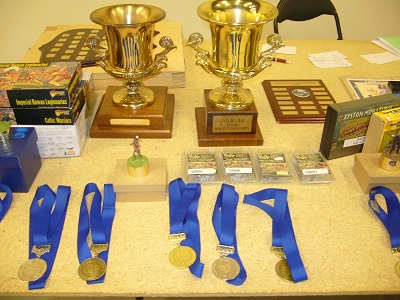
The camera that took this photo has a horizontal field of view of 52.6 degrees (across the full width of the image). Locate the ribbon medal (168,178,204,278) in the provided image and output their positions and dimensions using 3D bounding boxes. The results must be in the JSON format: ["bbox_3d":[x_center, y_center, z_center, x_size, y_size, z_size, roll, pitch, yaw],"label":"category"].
[{"bbox_3d":[-0.031,0.153,0.854,0.071,0.018,0.262,-1,36,-2],"label":"ribbon medal"}]

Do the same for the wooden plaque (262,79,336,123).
[{"bbox_3d":[0.322,-0.164,1.294,0.203,0.020,0.246,-1,36,-2],"label":"wooden plaque"}]

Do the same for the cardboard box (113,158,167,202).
[{"bbox_3d":[-0.135,0.068,0.943,0.115,0.050,0.095,-1,36,-2],"label":"cardboard box"}]

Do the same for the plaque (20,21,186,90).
[{"bbox_3d":[-0.337,-0.356,1.485,0.551,0.059,0.499,-2,35,-4],"label":"plaque"}]

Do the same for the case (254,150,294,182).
[{"bbox_3d":[0.184,0.040,1.011,0.081,0.020,0.105,-1,36,-3],"label":"case"}]

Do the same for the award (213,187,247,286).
[{"bbox_3d":[0.054,0.153,0.797,0.061,0.015,0.269,0,35,0],"label":"award"}]

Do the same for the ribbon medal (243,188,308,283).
[{"bbox_3d":[0.142,0.156,0.793,0.100,0.015,0.248,0,35,0],"label":"ribbon medal"}]

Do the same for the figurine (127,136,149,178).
[{"bbox_3d":[-0.133,0.010,0.857,0.047,0.092,0.047,0,35,0],"label":"figurine"}]

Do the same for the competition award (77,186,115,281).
[{"bbox_3d":[-0.204,0.151,0.800,0.072,0.015,0.275,-4,35,-5],"label":"competition award"}]

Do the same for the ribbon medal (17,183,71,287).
[{"bbox_3d":[-0.309,0.155,0.794,0.080,0.015,0.277,-3,35,-4],"label":"ribbon medal"}]

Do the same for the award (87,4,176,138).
[{"bbox_3d":[-0.177,-0.213,1.078,0.227,0.292,0.216,0,35,0],"label":"award"}]

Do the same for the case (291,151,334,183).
[{"bbox_3d":[0.278,0.040,1.012,0.081,0.020,0.105,-2,36,-3],"label":"case"}]

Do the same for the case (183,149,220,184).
[{"bbox_3d":[0.003,0.040,1.009,0.082,0.020,0.107,-1,36,-2],"label":"case"}]

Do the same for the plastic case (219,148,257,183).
[{"bbox_3d":[0.094,0.039,1.011,0.081,0.020,0.106,-1,36,-2],"label":"plastic case"}]

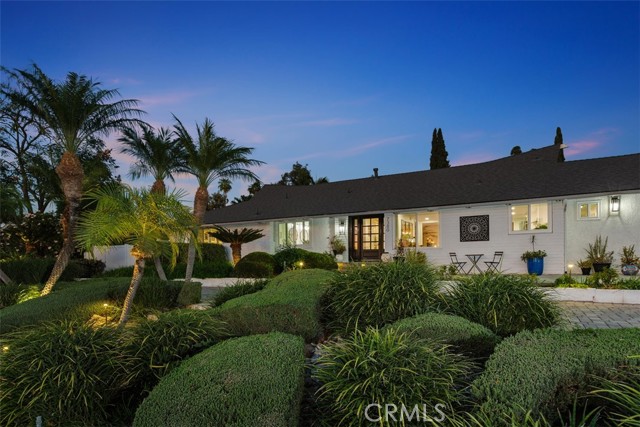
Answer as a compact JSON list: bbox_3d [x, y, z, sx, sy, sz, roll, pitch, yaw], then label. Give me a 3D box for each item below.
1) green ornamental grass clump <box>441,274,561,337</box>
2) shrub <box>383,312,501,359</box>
[{"bbox_3d":[2.672,1.362,5.000,1.750,0.920,1.600,0,-2,0],"label":"green ornamental grass clump"},{"bbox_3d":[1.475,1.481,4.100,1.400,0.550,1.250,0,-2,0],"label":"shrub"}]

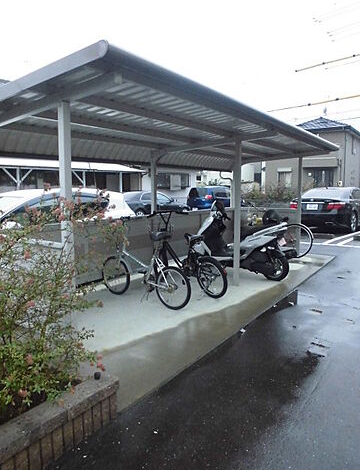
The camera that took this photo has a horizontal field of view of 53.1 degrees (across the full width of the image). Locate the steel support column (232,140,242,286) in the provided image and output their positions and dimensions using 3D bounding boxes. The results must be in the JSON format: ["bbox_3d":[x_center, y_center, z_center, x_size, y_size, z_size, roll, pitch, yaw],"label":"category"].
[{"bbox_3d":[0.798,-0.273,5.025,0.065,2.010,0.065,4,8,34],"label":"steel support column"}]

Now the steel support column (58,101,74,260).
[{"bbox_3d":[-0.821,0.036,2.655,0.065,1.960,0.065,4,8,34],"label":"steel support column"}]

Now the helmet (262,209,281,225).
[{"bbox_3d":[1.363,-0.261,5.369,0.265,0.245,0.235,4,8,34],"label":"helmet"}]

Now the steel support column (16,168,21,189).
[{"bbox_3d":[-6.941,-1.621,15.579,0.100,2.420,0.100,-6,9,-43],"label":"steel support column"}]

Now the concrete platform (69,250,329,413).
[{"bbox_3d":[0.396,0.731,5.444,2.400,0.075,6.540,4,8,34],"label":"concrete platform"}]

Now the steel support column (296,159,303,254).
[{"bbox_3d":[2.442,-0.565,7.389,0.065,2.030,0.065,4,8,34],"label":"steel support column"}]

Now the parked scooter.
[{"bbox_3d":[0.956,0.073,5.743,1.790,1.150,0.670,5,9,39],"label":"parked scooter"}]

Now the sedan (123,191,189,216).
[{"bbox_3d":[-1.445,-1.521,18.608,4.650,1.460,1.780,-6,9,-39],"label":"sedan"}]

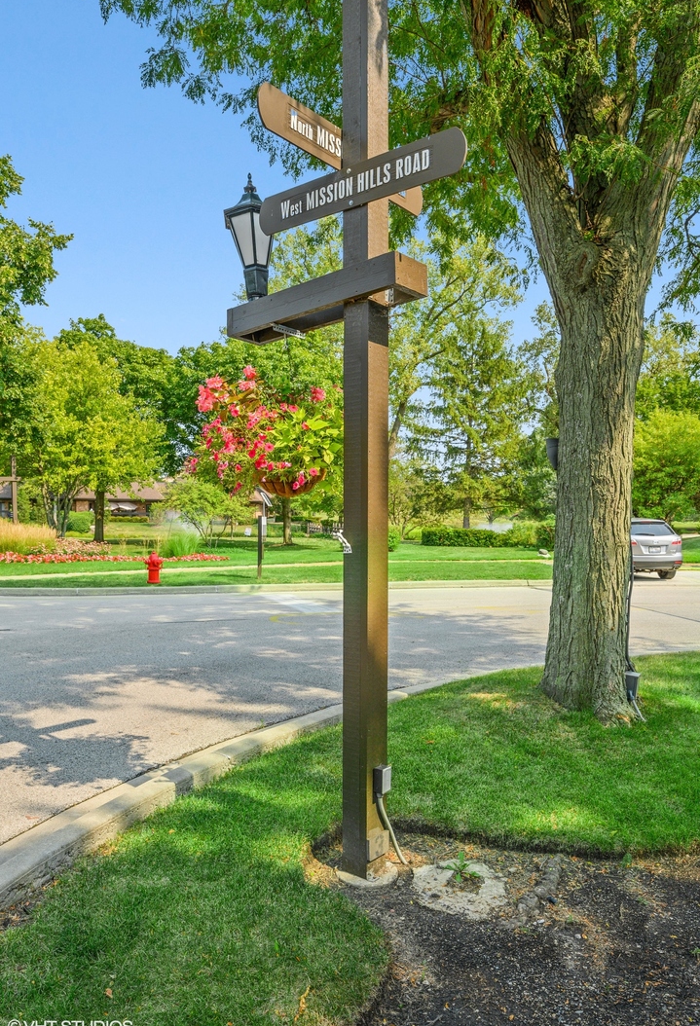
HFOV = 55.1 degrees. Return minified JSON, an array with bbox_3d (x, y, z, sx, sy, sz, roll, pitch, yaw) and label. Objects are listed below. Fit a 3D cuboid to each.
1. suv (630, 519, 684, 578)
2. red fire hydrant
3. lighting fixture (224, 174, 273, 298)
[{"bbox_3d":[7.780,0.970,19.800,1.930,1.730,5.000,0,0,-2],"label":"suv"},{"bbox_3d":[-4.480,1.250,15.400,0.430,0.770,0.400,0,0,-32],"label":"red fire hydrant"},{"bbox_3d":[-0.522,-1.485,3.620,0.215,0.700,0.215,-3,0,43],"label":"lighting fixture"}]

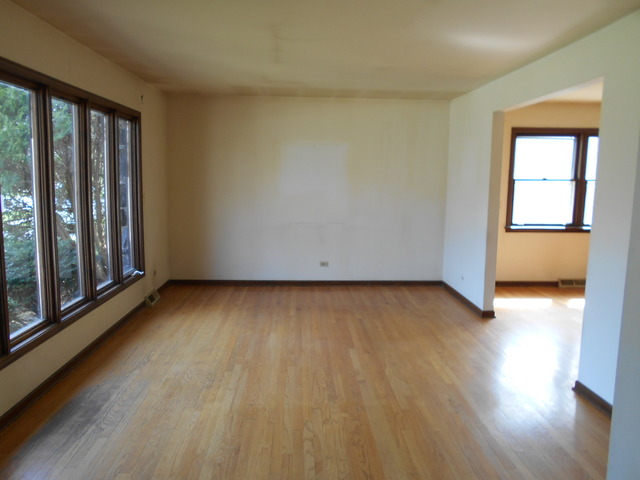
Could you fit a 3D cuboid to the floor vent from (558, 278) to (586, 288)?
[{"bbox_3d":[3.450,0.595,6.545,0.395,0.105,0.055,1,8,-3],"label":"floor vent"}]

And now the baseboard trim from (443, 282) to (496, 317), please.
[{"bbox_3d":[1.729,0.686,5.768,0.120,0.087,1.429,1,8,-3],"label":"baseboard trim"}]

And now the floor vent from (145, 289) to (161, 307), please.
[{"bbox_3d":[-1.902,0.652,5.498,0.080,0.110,0.390,1,8,-3],"label":"floor vent"}]

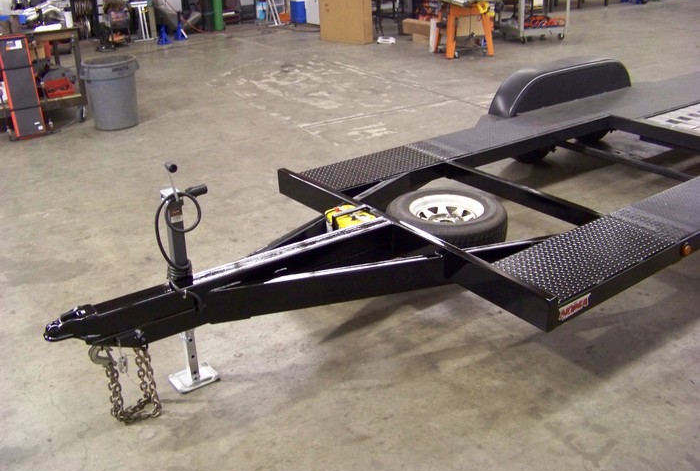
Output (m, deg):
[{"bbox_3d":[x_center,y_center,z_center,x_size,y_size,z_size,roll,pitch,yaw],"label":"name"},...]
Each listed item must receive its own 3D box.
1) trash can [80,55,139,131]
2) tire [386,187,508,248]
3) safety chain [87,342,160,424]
[{"bbox_3d":[-2.464,-1.476,7.566,0.610,0.685,0.570,-1,24,0],"label":"trash can"},{"bbox_3d":[0.538,-0.070,4.070,0.680,0.205,0.680,-1,24,0],"label":"tire"},{"bbox_3d":[-0.974,0.629,3.154,0.265,0.385,0.160,-18,29,-33],"label":"safety chain"}]

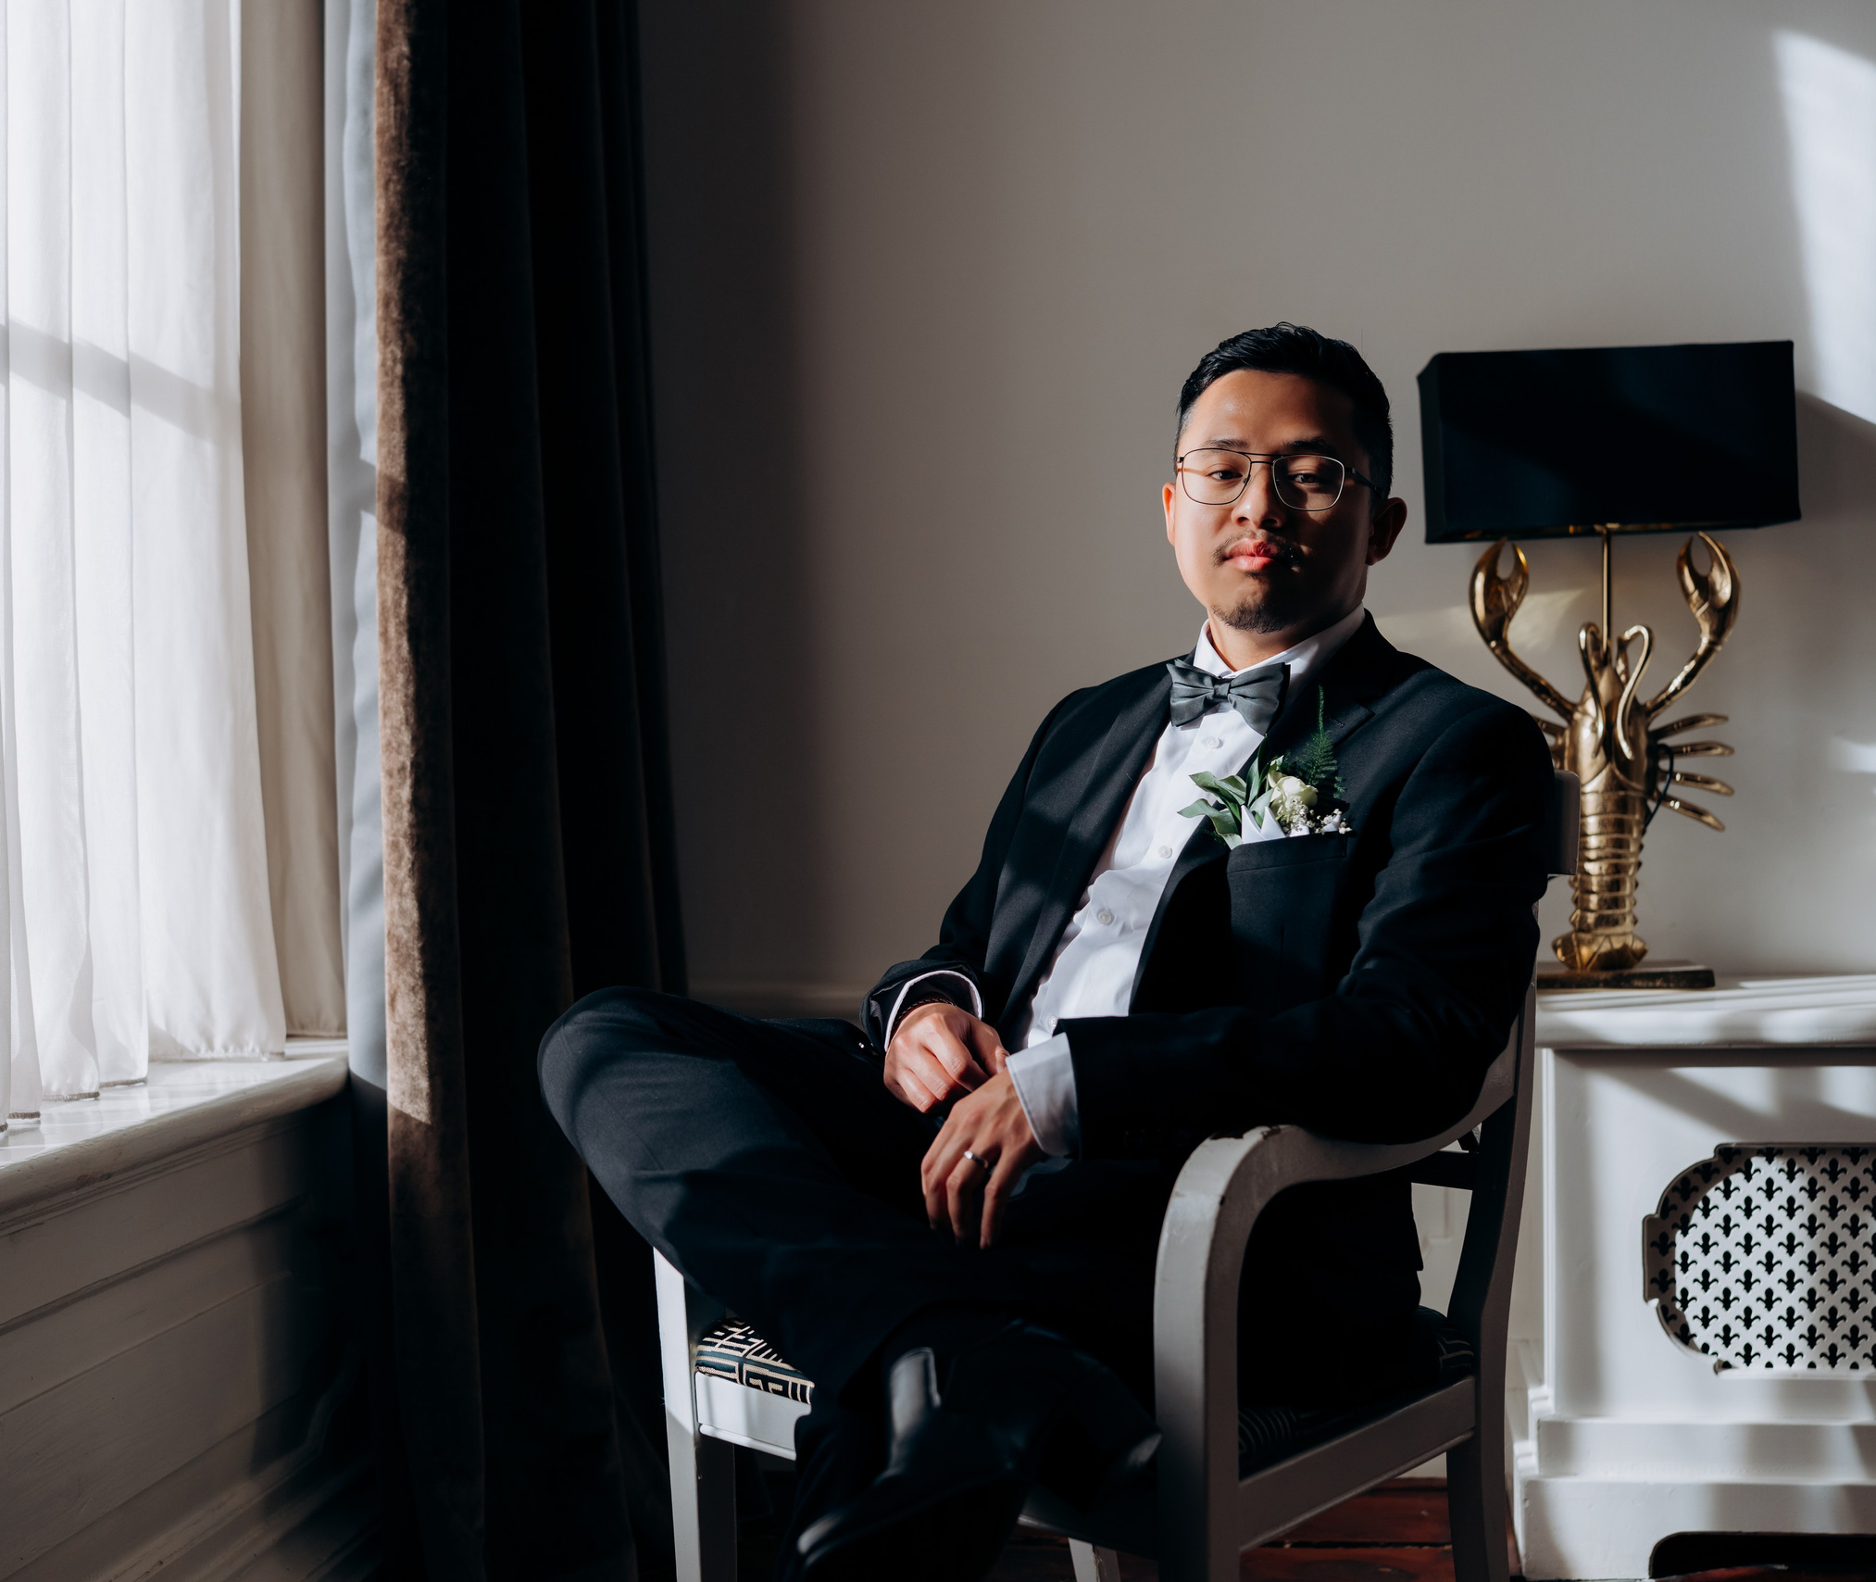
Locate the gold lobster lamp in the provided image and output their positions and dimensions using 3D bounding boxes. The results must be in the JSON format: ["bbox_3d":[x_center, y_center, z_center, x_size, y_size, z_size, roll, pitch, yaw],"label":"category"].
[{"bbox_3d":[0.795,-0.138,2.740,0.405,0.740,0.178,-1,0,6],"label":"gold lobster lamp"}]

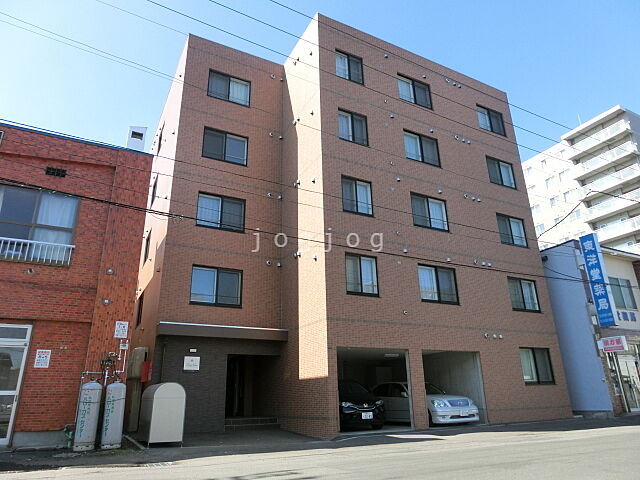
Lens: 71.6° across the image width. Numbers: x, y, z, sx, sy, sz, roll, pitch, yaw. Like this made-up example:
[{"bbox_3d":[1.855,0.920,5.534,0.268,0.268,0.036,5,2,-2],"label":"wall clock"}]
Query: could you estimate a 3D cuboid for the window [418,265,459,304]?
[{"bbox_3d":[3.981,1.514,14.883,1.631,1.261,0.120,9,-22,-27],"label":"window"}]

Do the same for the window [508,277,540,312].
[{"bbox_3d":[7.738,2.103,16.807,1.565,1.272,0.120,9,-22,-27],"label":"window"}]

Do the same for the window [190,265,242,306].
[{"bbox_3d":[-3.350,1.545,14.537,1.700,1.260,0.120,9,-22,-27],"label":"window"}]

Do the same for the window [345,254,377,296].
[{"bbox_3d":[1.284,1.080,13.506,1.163,1.283,0.120,9,-22,-27],"label":"window"}]

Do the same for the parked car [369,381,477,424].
[{"bbox_3d":[3.322,5.784,15.775,1.770,1.460,4.700,9,-22,-27],"label":"parked car"}]

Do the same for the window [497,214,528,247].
[{"bbox_3d":[7.667,-0.342,17.667,1.522,1.217,0.120,9,-22,-27],"label":"window"}]

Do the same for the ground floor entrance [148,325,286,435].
[{"bbox_3d":[-3.070,4.311,13.763,4.000,3.050,1.400,9,-22,-27],"label":"ground floor entrance"}]

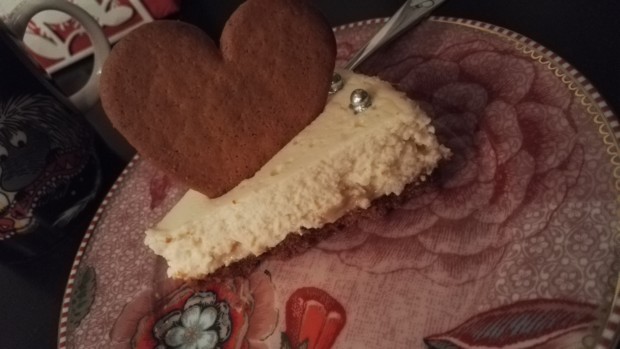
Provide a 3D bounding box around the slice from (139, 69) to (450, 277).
[{"bbox_3d":[-0.011,0.002,0.168,0.102,0.032,0.064,-34,43,-2],"label":"slice"}]

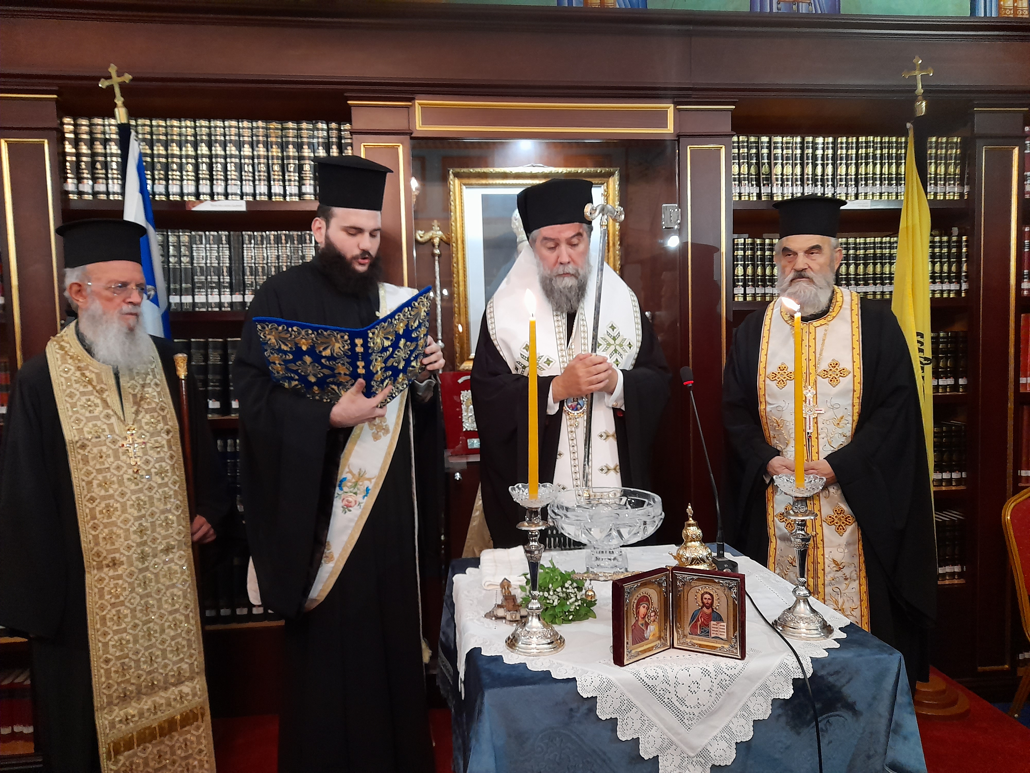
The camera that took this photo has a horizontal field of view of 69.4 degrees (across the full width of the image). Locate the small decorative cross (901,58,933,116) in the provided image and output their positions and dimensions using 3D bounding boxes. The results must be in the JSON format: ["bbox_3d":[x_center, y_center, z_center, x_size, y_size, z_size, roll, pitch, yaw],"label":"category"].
[{"bbox_3d":[1.343,-0.996,2.471,0.110,0.196,0.042,-7,4,-6],"label":"small decorative cross"}]

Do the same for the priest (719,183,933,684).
[{"bbox_3d":[0.984,0.276,2.344,0.630,1.727,0.450,0,4,22],"label":"priest"}]

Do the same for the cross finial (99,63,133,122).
[{"bbox_3d":[-1.284,-0.946,2.406,0.108,0.191,0.042,-9,4,-5],"label":"cross finial"}]

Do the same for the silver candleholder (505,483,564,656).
[{"bbox_3d":[0.034,0.333,1.370,0.110,0.294,0.110,-2,4,-8],"label":"silver candleholder"}]

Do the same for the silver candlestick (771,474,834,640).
[{"bbox_3d":[0.545,0.318,1.412,0.110,0.291,0.110,-2,4,-8],"label":"silver candlestick"}]

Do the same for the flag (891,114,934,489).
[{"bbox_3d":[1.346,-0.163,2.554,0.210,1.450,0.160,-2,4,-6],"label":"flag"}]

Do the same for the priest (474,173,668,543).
[{"bbox_3d":[0.169,0.279,2.244,0.600,1.776,0.460,-2,4,-3],"label":"priest"}]

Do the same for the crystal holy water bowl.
[{"bbox_3d":[0.216,0.343,1.773,0.270,0.178,0.270,-2,4,0],"label":"crystal holy water bowl"}]

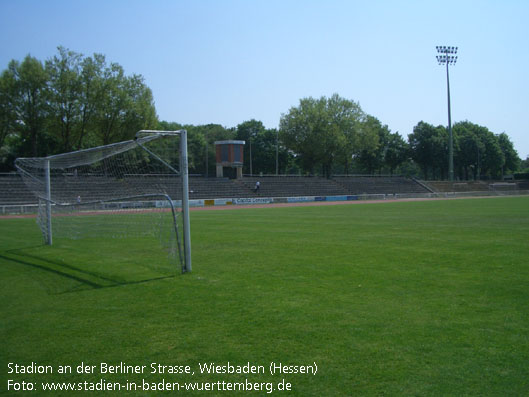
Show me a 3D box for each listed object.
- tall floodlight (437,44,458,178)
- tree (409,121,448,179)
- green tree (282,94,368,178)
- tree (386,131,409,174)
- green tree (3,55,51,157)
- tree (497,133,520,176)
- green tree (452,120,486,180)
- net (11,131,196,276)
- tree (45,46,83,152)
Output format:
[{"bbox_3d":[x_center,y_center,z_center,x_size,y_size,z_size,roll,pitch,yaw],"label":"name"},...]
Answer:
[{"bbox_3d":[42.073,-19.542,123.000,5.060,31.730,1.600,-2,1,-8],"label":"tall floodlight"},{"bbox_3d":[40.770,-11.933,133.000,9.940,14.920,9.940,-1,1,17],"label":"tree"},{"bbox_3d":[11.469,-12.052,104.000,16.720,16.330,14.500,-1,1,6],"label":"green tree"},{"bbox_3d":[31.088,-10.363,126.000,6.740,10.830,6.740,-1,1,14],"label":"tree"},{"bbox_3d":[-33.809,-12.501,76.000,6.820,15.910,6.820,-2,1,-24],"label":"green tree"},{"bbox_3d":[67.499,-11.895,148.000,7.910,13.280,7.910,-1,1,25],"label":"tree"},{"bbox_3d":[54.279,-12.607,142.000,9.630,16.190,9.630,-1,1,21],"label":"green tree"},{"bbox_3d":[-4.079,0.082,12.076,1.080,2.520,7.500,-2,1,-39],"label":"net"},{"bbox_3d":[-28.929,-13.385,77.000,6.020,16.980,6.020,-2,1,-21],"label":"tree"}]

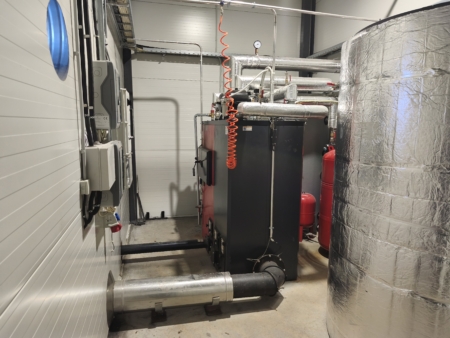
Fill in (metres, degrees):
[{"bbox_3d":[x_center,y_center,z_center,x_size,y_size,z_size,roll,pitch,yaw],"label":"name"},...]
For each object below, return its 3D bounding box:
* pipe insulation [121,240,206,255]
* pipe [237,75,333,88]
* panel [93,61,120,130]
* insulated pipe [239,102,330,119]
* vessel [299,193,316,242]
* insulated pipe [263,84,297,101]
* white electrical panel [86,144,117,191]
[{"bbox_3d":[-0.711,0.934,3.599,0.992,0.093,0.093,-2,9,-14],"label":"pipe insulation"},{"bbox_3d":[0.802,-1.116,3.843,1.312,0.125,0.125,-2,9,-14],"label":"pipe"},{"bbox_3d":[-0.818,-0.502,2.110,0.136,0.429,0.320,-2,9,-14],"label":"panel"},{"bbox_3d":[0.603,-0.591,3.037,1.002,0.122,0.122,-2,9,-14],"label":"insulated pipe"},{"bbox_3d":[1.100,0.666,4.190,0.368,0.662,0.368,-2,9,-14],"label":"vessel"},{"bbox_3d":[0.579,-0.841,3.335,0.115,0.115,0.880,-1,9,-7],"label":"insulated pipe"},{"bbox_3d":[-0.734,-0.022,1.787,0.115,0.232,0.304,-2,9,-14],"label":"white electrical panel"}]

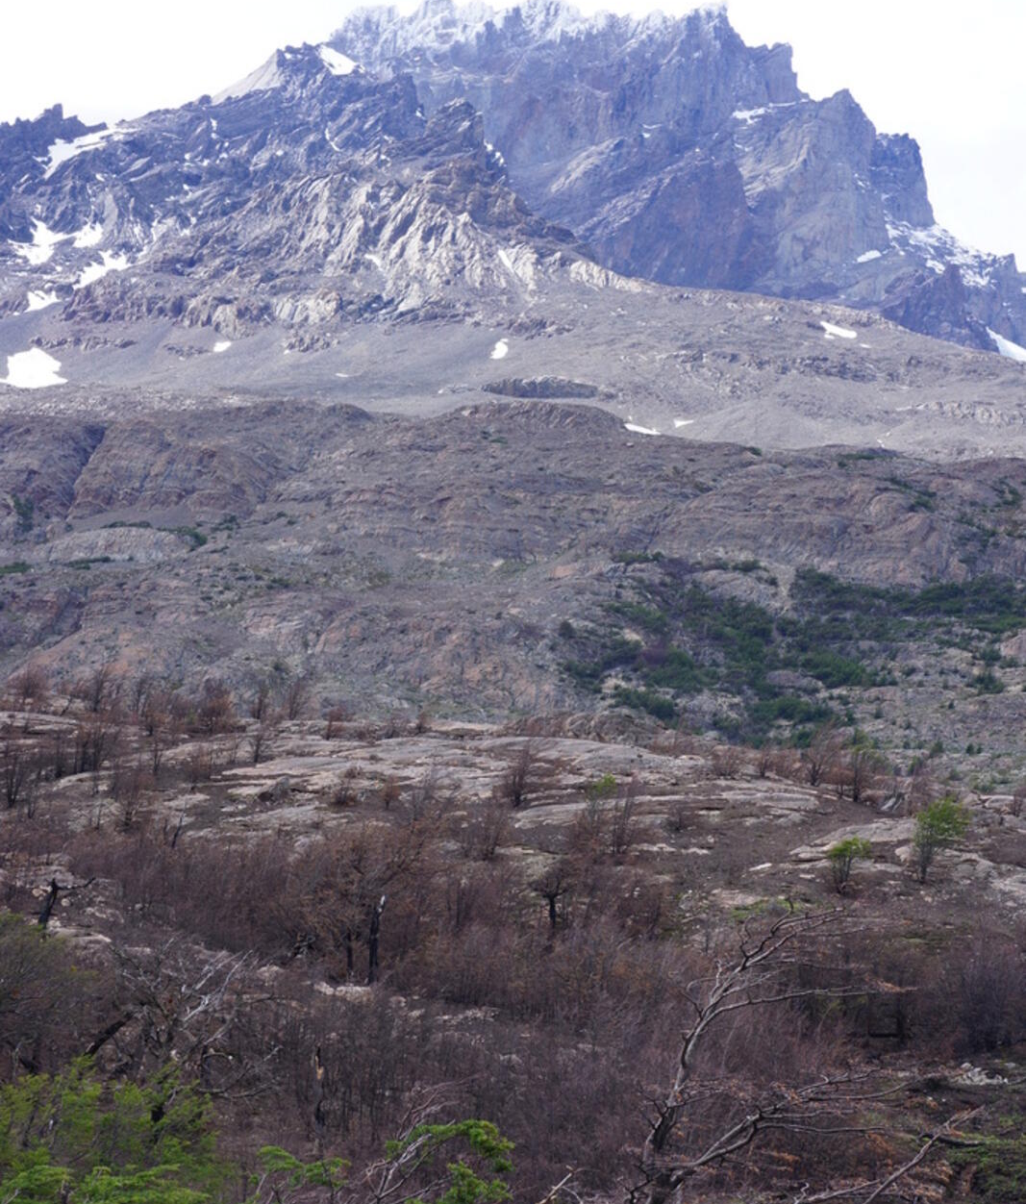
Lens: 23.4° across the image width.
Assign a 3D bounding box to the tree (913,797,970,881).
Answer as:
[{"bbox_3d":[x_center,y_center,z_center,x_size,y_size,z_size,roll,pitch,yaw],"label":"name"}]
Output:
[{"bbox_3d":[14.552,8.025,84.000,1.954,2.974,1.900,0,-3,0],"label":"tree"}]

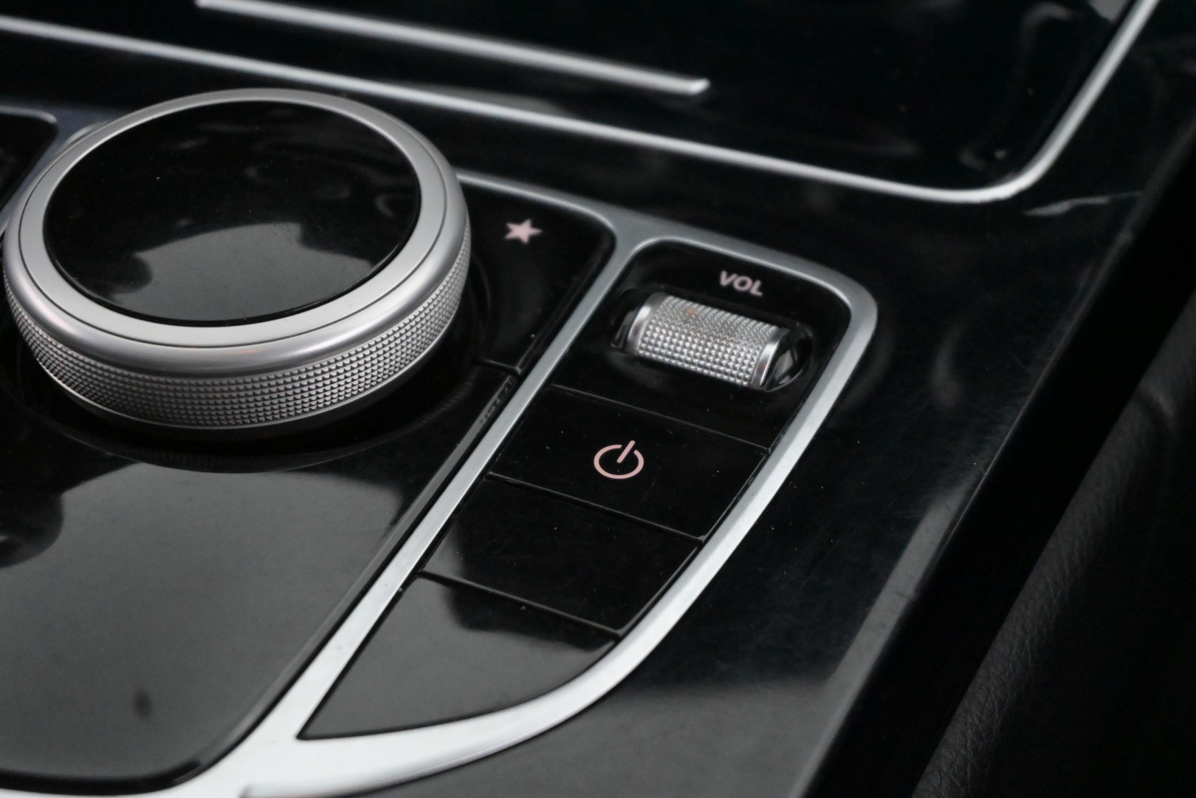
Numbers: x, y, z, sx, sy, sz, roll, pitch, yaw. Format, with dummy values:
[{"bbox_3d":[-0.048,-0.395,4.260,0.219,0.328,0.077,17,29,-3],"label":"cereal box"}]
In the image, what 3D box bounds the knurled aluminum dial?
[{"bbox_3d":[-0.044,-0.019,0.308,0.057,0.013,0.057,-1,41,1],"label":"knurled aluminum dial"}]

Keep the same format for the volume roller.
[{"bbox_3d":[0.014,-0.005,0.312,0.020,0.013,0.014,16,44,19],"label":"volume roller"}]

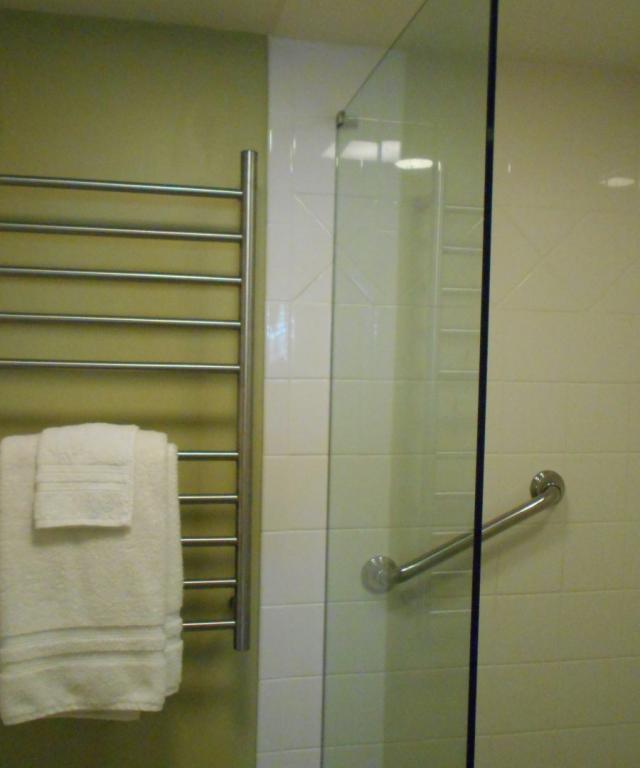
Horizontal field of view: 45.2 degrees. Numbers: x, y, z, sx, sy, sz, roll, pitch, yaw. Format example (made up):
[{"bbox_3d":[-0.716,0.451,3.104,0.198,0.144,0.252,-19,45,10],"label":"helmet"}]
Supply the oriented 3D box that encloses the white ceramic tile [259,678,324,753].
[{"bbox_3d":[-0.057,0.679,1.587,0.140,0.152,0.010,1,3,-11],"label":"white ceramic tile"}]

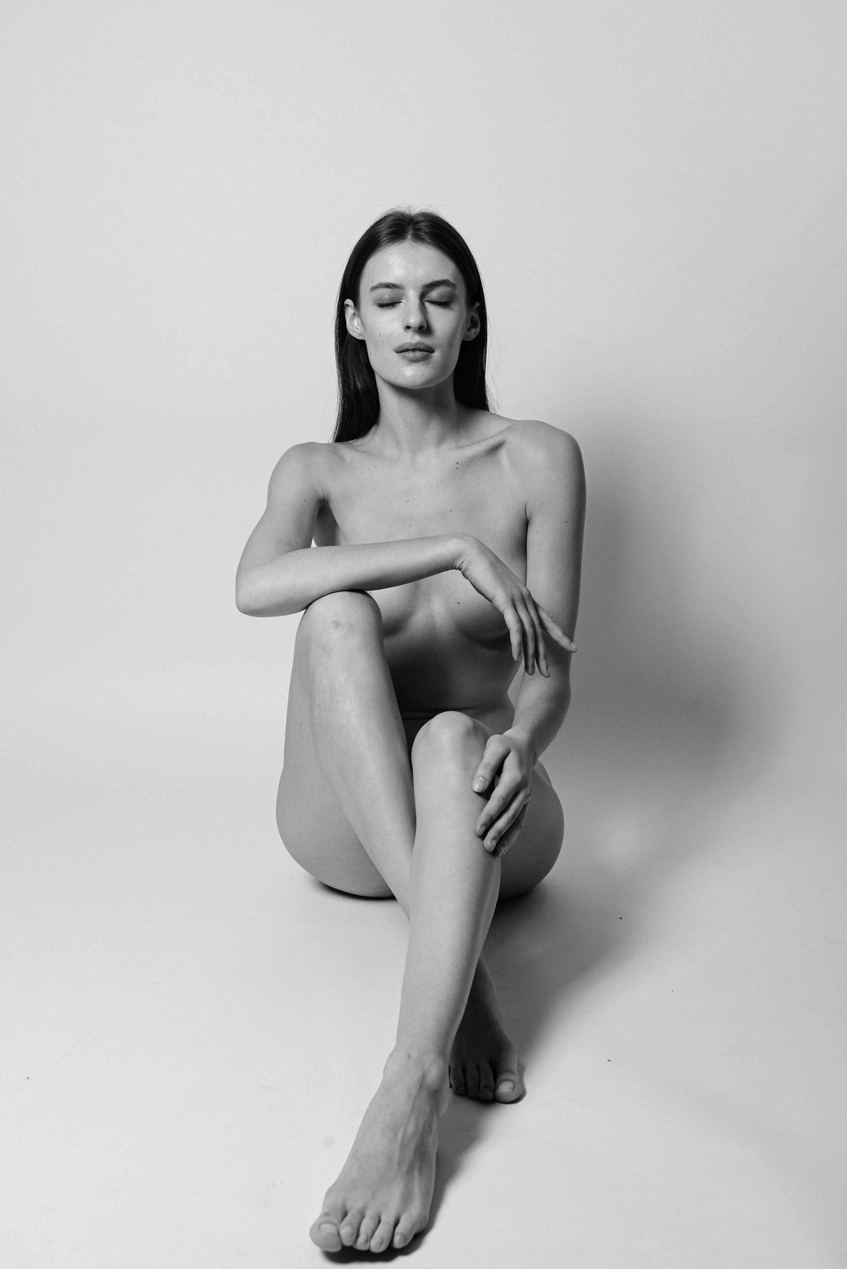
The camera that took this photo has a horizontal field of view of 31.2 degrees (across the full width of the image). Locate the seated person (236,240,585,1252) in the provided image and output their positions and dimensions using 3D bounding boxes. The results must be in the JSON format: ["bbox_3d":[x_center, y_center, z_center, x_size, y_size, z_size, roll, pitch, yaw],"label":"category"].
[{"bbox_3d":[0.000,-0.016,1.600,0.425,0.860,1.010,0,8,0],"label":"seated person"}]

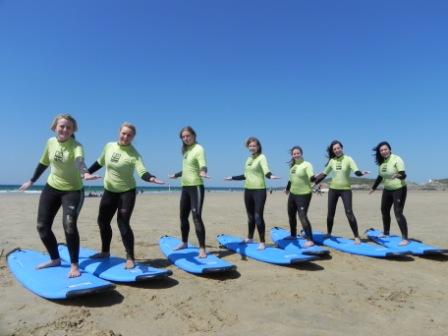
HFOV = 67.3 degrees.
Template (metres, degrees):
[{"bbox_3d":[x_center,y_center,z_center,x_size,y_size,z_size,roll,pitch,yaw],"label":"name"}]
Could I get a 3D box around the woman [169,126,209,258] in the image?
[{"bbox_3d":[-0.471,0.271,4.378,0.780,1.650,0.500,-2,-4,37],"label":"woman"}]

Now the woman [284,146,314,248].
[{"bbox_3d":[1.197,0.424,5.365,0.460,1.540,0.640,3,-4,-40],"label":"woman"}]

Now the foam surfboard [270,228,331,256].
[{"bbox_3d":[1.104,1.159,5.190,0.540,0.200,2.350,1,-3,-6],"label":"foam surfboard"}]

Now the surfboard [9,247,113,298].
[{"bbox_3d":[-1.810,1.035,3.480,2.220,0.160,0.560,-3,-5,44],"label":"surfboard"}]

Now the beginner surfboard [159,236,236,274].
[{"bbox_3d":[-0.411,1.093,4.235,0.540,0.200,2.350,2,-4,-26],"label":"beginner surfboard"}]

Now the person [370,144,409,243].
[{"bbox_3d":[2.719,0.371,5.567,0.680,1.630,0.720,4,-5,-44],"label":"person"}]

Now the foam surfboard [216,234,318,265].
[{"bbox_3d":[0.520,1.137,4.780,0.550,0.150,2.050,3,-4,-38],"label":"foam surfboard"}]

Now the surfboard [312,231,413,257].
[{"bbox_3d":[1.903,1.160,5.114,0.540,0.200,2.350,2,-4,-24],"label":"surfboard"}]

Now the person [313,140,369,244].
[{"bbox_3d":[1.909,0.349,5.527,0.880,1.640,0.700,-1,-4,22],"label":"person"}]

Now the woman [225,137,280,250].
[{"bbox_3d":[0.429,0.331,5.067,0.880,1.630,0.560,-1,-4,31],"label":"woman"}]

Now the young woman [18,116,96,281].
[{"bbox_3d":[-1.611,0.229,3.446,0.860,1.610,0.630,1,-3,-2],"label":"young woman"}]

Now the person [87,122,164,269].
[{"bbox_3d":[-1.102,0.297,3.809,0.900,1.580,0.580,0,-3,14],"label":"person"}]

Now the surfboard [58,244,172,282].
[{"bbox_3d":[-1.352,1.058,3.743,2.350,0.200,0.540,-3,-4,41],"label":"surfboard"}]

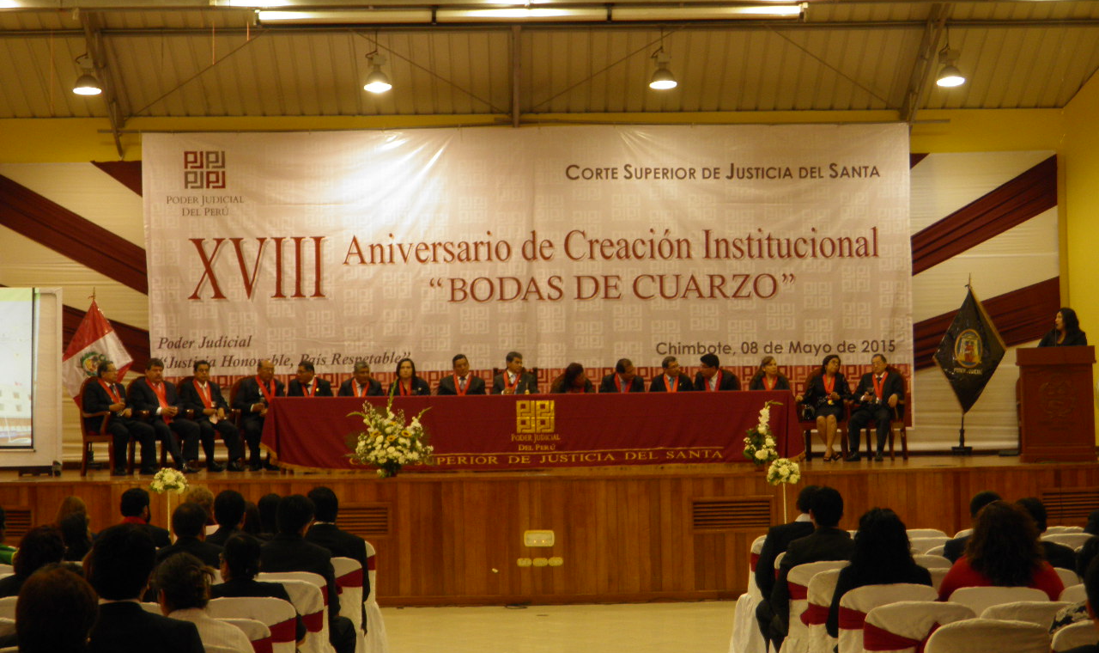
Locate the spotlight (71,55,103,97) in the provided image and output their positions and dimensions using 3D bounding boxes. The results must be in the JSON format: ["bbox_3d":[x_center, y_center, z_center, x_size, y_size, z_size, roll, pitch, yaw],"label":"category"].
[{"bbox_3d":[-6.043,-3.316,25.726,0.385,0.492,0.385,-1,-3,-2],"label":"spotlight"}]

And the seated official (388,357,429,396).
[{"bbox_3d":[-1.534,0.962,21.581,0.560,1.251,0.800,-1,-3,-3],"label":"seated official"}]

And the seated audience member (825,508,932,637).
[{"bbox_3d":[1.465,1.439,9.021,0.520,1.230,0.820,-1,-3,0],"label":"seated audience member"}]

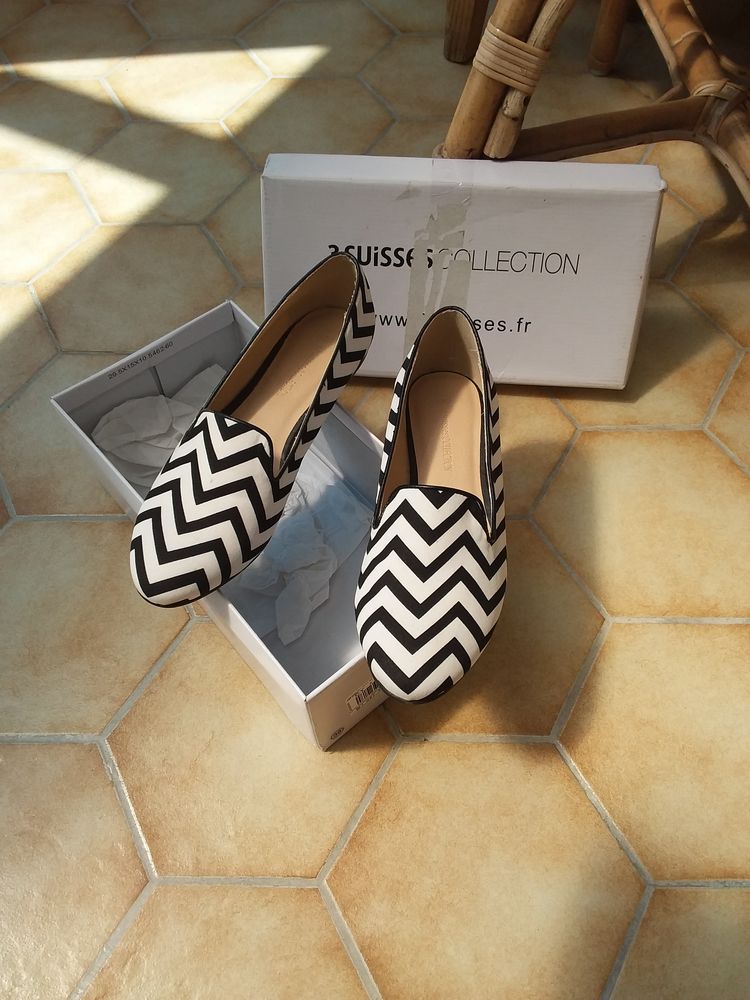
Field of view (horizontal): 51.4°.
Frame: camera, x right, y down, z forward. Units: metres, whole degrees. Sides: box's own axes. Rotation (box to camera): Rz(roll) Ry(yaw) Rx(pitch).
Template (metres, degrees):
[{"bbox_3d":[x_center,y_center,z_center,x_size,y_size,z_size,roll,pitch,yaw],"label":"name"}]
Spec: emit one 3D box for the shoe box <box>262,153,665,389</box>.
[{"bbox_3d":[0.065,-0.187,0.663,0.309,0.162,0.057,4,28,4],"label":"shoe box"}]

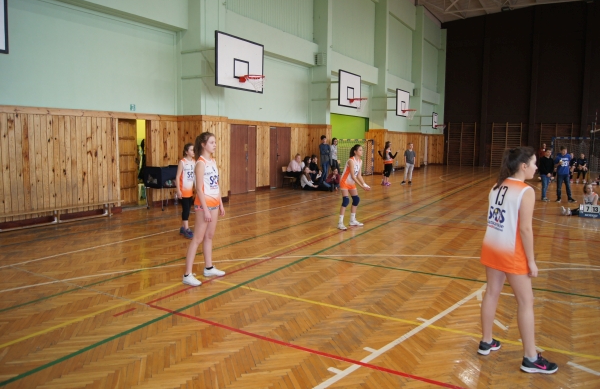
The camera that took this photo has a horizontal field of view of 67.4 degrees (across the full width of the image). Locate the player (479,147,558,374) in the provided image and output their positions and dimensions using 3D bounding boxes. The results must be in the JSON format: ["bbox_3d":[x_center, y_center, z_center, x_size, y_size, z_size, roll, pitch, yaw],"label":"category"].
[{"bbox_3d":[1.555,0.445,3.200,0.360,1.560,0.450,-4,8,-32],"label":"player"}]

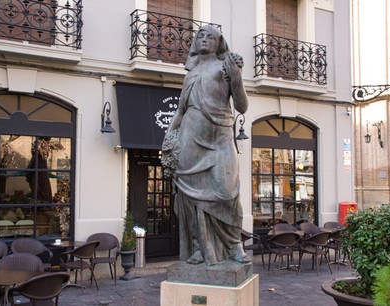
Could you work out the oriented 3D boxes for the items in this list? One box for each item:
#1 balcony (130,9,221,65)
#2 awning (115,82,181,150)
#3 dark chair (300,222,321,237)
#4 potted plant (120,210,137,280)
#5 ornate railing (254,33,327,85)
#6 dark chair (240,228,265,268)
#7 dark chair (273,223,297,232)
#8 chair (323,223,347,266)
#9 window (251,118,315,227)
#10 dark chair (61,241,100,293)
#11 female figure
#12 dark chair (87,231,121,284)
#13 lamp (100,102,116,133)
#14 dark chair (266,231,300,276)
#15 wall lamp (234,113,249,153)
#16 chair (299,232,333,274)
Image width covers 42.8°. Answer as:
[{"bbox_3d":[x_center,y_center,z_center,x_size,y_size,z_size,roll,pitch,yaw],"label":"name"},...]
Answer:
[{"bbox_3d":[-0.367,-2.275,10.275,1.950,0.960,0.360,3,-5,-30],"label":"balcony"},{"bbox_3d":[-0.344,-0.664,9.813,2.470,1.280,0.360,3,-5,-30],"label":"awning"},{"bbox_3d":[2.706,2.061,11.452,0.580,0.830,0.610,2,-5,-29],"label":"dark chair"},{"bbox_3d":[-1.240,1.735,9.349,0.330,1.260,0.330,0,-4,0],"label":"potted plant"},{"bbox_3d":[2.275,-2.153,11.803,1.940,0.960,0.360,3,-5,-30],"label":"ornate railing"},{"bbox_3d":[1.134,2.013,10.441,0.610,0.830,0.580,2,-5,-25],"label":"dark chair"},{"bbox_3d":[2.028,2.035,11.127,0.580,0.830,0.610,1,-4,-15],"label":"dark chair"},{"bbox_3d":[3.339,2.082,11.716,0.580,0.830,0.610,2,-4,-23],"label":"chair"},{"bbox_3d":[2.159,0.554,11.878,2.120,2.890,0.150,3,-5,-30],"label":"window"},{"bbox_3d":[-1.887,1.876,8.304,0.580,0.820,0.570,-3,-5,34],"label":"dark chair"},{"bbox_3d":[0.155,-0.052,5.961,0.950,2.760,0.720,-1,-4,20],"label":"female figure"},{"bbox_3d":[-1.645,1.918,8.933,0.570,0.830,0.580,2,-4,-19],"label":"dark chair"},{"bbox_3d":[-1.605,-0.640,9.034,0.280,0.550,0.410,3,-5,-30],"label":"lamp"},{"bbox_3d":[1.763,1.979,9.936,0.580,0.830,0.610,1,-4,-12],"label":"dark chair"},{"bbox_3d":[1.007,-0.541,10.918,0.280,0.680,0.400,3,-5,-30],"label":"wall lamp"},{"bbox_3d":[2.409,1.987,10.019,0.580,0.830,0.610,2,-5,-28],"label":"chair"}]

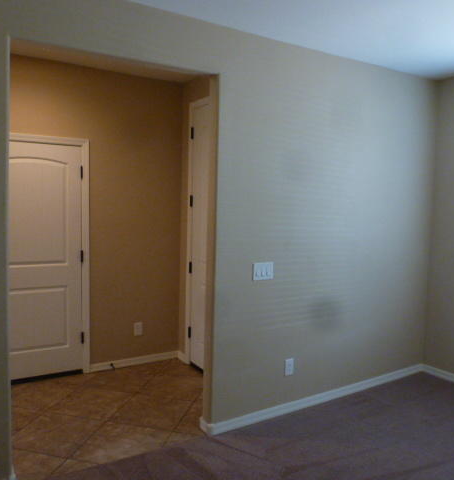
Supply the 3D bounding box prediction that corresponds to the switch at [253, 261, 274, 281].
[{"bbox_3d":[0.266,0.224,3.178,0.165,0.120,0.012,-2,5,-31],"label":"switch"}]

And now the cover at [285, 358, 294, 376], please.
[{"bbox_3d":[0.477,0.973,3.375,0.075,0.120,0.012,-2,5,-31],"label":"cover"}]

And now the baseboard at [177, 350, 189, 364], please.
[{"bbox_3d":[-0.457,1.181,4.434,0.016,0.074,0.250,-2,5,-31],"label":"baseboard"}]

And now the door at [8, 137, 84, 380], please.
[{"bbox_3d":[-1.657,0.183,3.800,0.930,2.115,0.100,-2,5,-31],"label":"door"}]

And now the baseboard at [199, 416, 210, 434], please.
[{"bbox_3d":[-0.155,1.295,3.086,0.016,0.076,0.125,-2,5,-31],"label":"baseboard"}]

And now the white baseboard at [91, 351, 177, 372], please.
[{"bbox_3d":[-0.887,1.182,4.318,0.860,0.074,0.016,-2,5,-31],"label":"white baseboard"}]

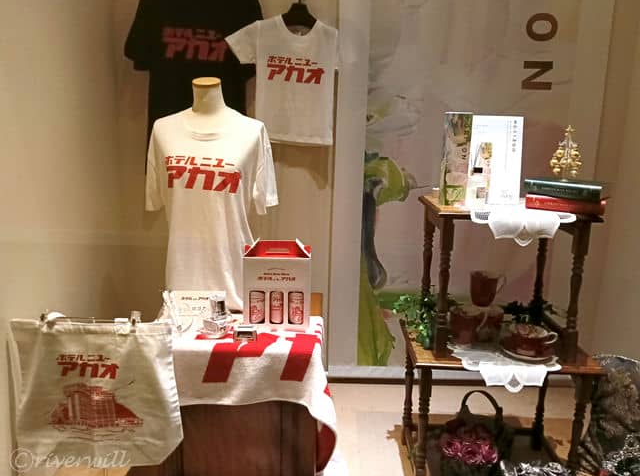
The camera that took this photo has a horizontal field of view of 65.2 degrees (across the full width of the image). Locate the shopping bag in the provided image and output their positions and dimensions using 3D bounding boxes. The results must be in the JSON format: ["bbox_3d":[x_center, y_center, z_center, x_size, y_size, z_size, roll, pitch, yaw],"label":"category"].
[{"bbox_3d":[-0.578,0.393,1.300,0.395,0.365,0.120,1,12,0],"label":"shopping bag"}]

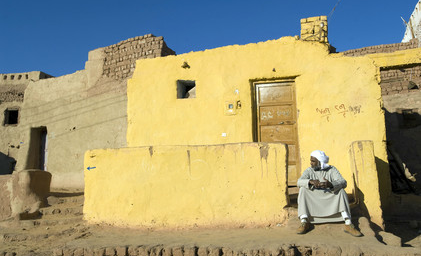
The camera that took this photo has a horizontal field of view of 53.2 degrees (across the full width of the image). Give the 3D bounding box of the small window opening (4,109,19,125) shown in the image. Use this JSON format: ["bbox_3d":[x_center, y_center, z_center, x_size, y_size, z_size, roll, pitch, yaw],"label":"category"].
[{"bbox_3d":[-4.879,-0.269,10.494,0.430,0.400,0.250,-3,-7,19],"label":"small window opening"}]

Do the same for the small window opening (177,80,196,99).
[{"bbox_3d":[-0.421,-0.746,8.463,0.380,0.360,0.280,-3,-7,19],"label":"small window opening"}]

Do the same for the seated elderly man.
[{"bbox_3d":[1.514,0.831,5.420,0.750,1.060,0.750,-2,-7,10],"label":"seated elderly man"}]

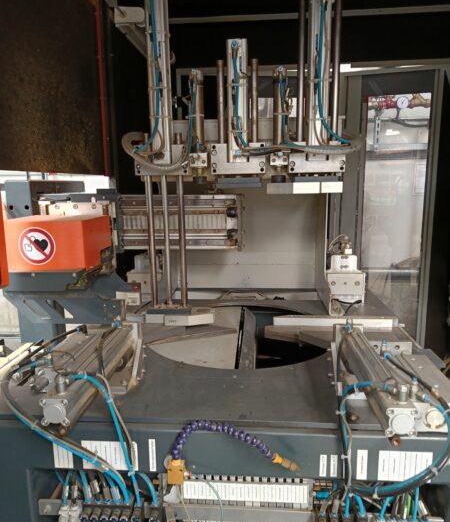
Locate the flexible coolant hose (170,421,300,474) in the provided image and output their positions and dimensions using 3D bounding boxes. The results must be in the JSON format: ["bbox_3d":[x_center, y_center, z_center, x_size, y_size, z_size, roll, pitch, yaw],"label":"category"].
[{"bbox_3d":[0.023,0.413,0.921,0.275,0.098,0.050,0,10,5],"label":"flexible coolant hose"}]

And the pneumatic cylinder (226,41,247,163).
[{"bbox_3d":[0.034,-0.427,1.131,0.054,0.310,0.058,0,11,4],"label":"pneumatic cylinder"}]

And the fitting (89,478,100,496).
[{"bbox_3d":[-0.333,0.579,1.067,0.019,0.036,0.018,0,10,5],"label":"fitting"}]

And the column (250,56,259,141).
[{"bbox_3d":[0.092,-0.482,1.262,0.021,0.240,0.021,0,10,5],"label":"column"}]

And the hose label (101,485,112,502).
[{"bbox_3d":[-0.224,0.442,0.790,0.013,0.026,0.010,-8,7,5],"label":"hose label"}]

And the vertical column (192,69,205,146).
[{"bbox_3d":[-0.080,-0.469,1.279,0.030,0.217,0.032,0,10,5],"label":"vertical column"}]

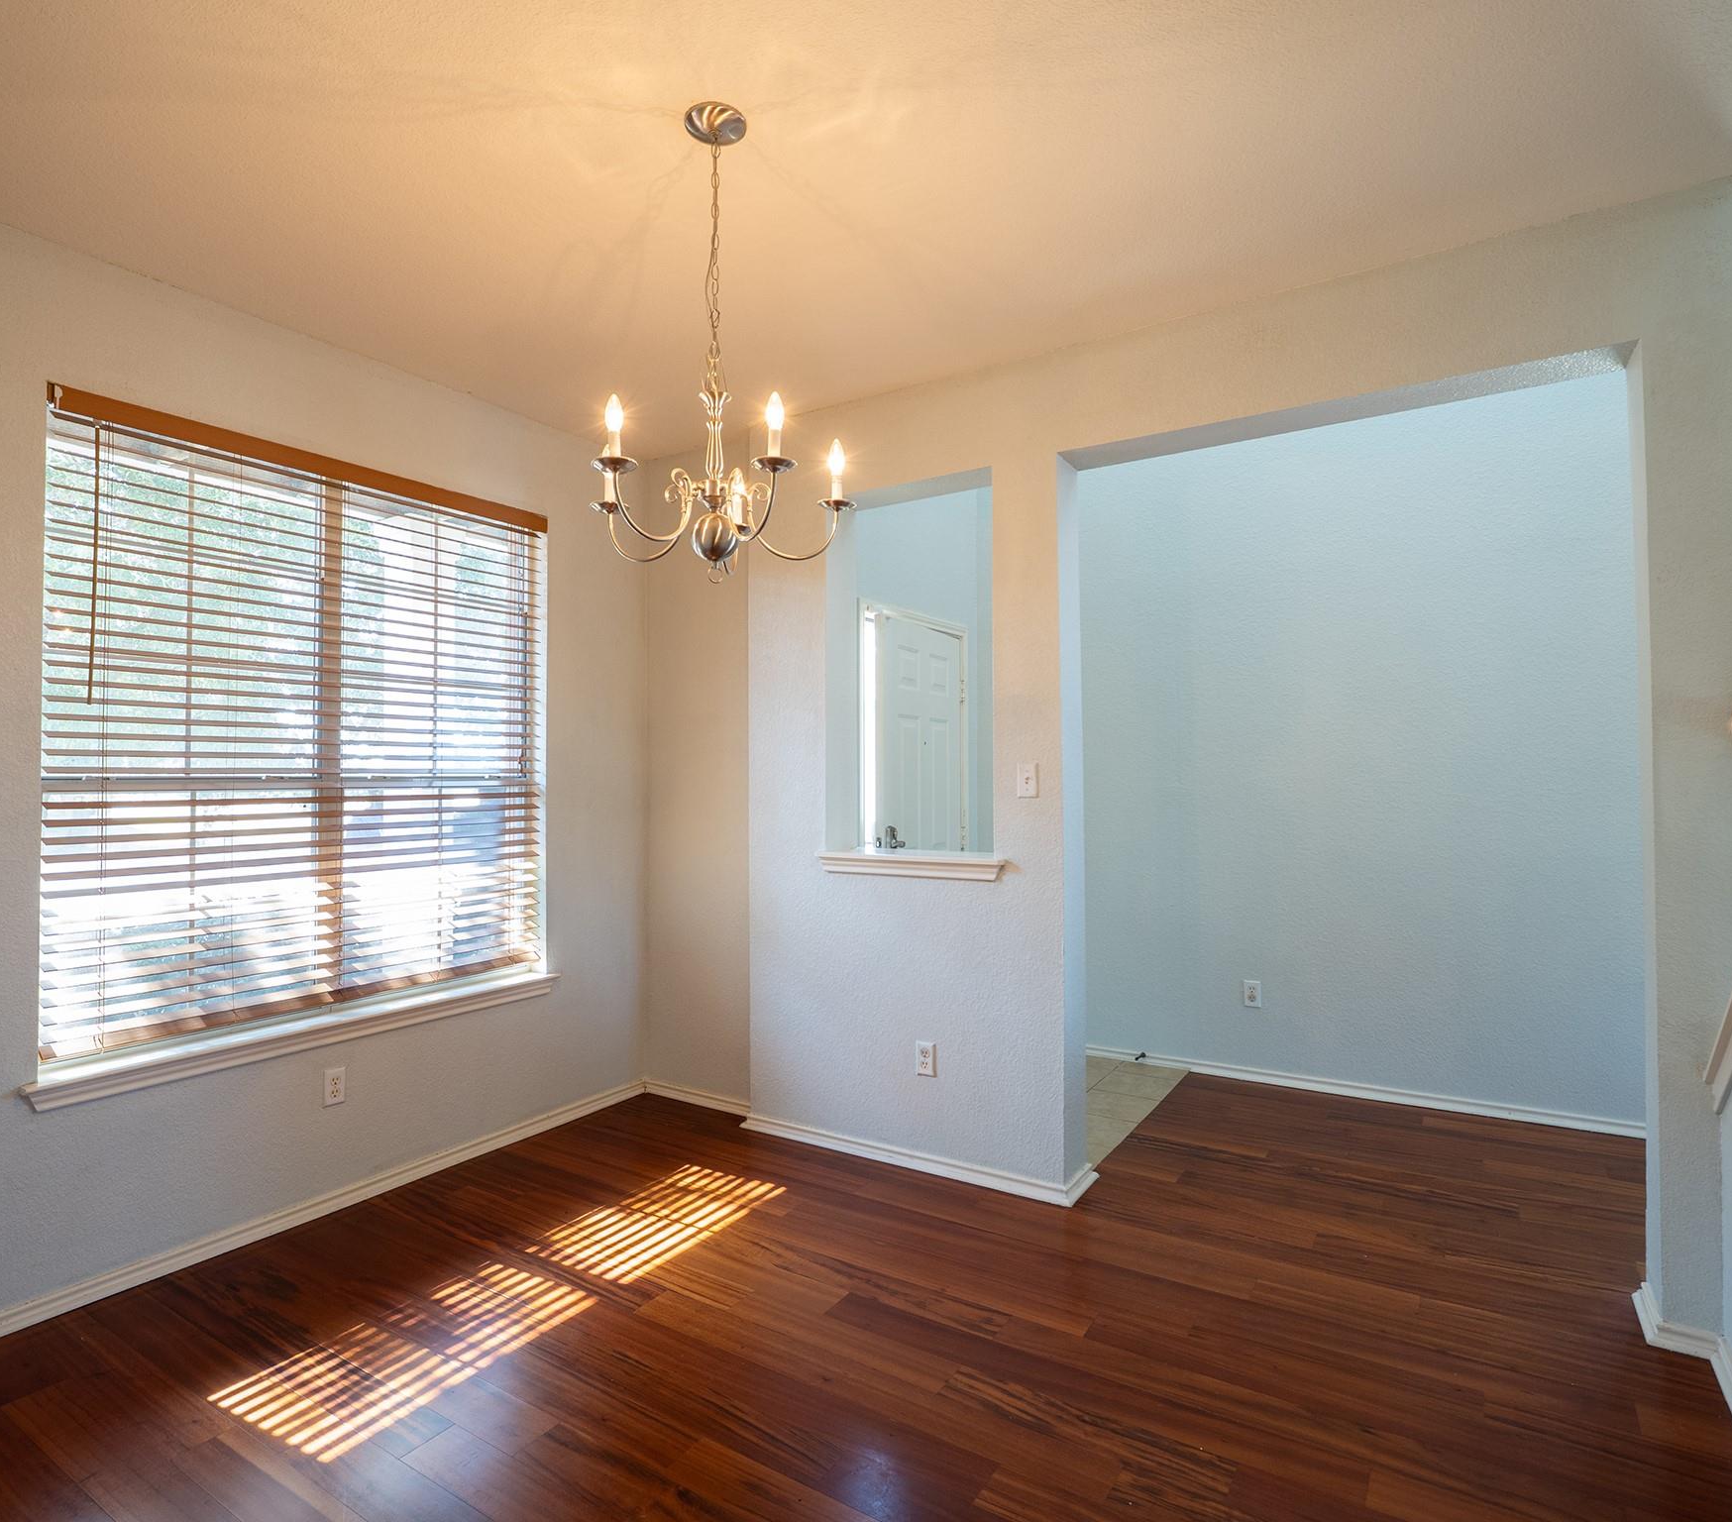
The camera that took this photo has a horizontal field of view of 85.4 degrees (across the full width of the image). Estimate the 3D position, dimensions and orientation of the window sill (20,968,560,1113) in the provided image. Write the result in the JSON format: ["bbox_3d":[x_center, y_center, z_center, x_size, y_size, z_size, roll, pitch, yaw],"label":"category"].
[{"bbox_3d":[-1.670,0.853,2.998,0.143,0.073,1.609,-1,-1,33],"label":"window sill"}]

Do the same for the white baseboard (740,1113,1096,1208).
[{"bbox_3d":[0.149,1.383,3.396,1.326,0.058,0.265,-1,-1,33],"label":"white baseboard"}]

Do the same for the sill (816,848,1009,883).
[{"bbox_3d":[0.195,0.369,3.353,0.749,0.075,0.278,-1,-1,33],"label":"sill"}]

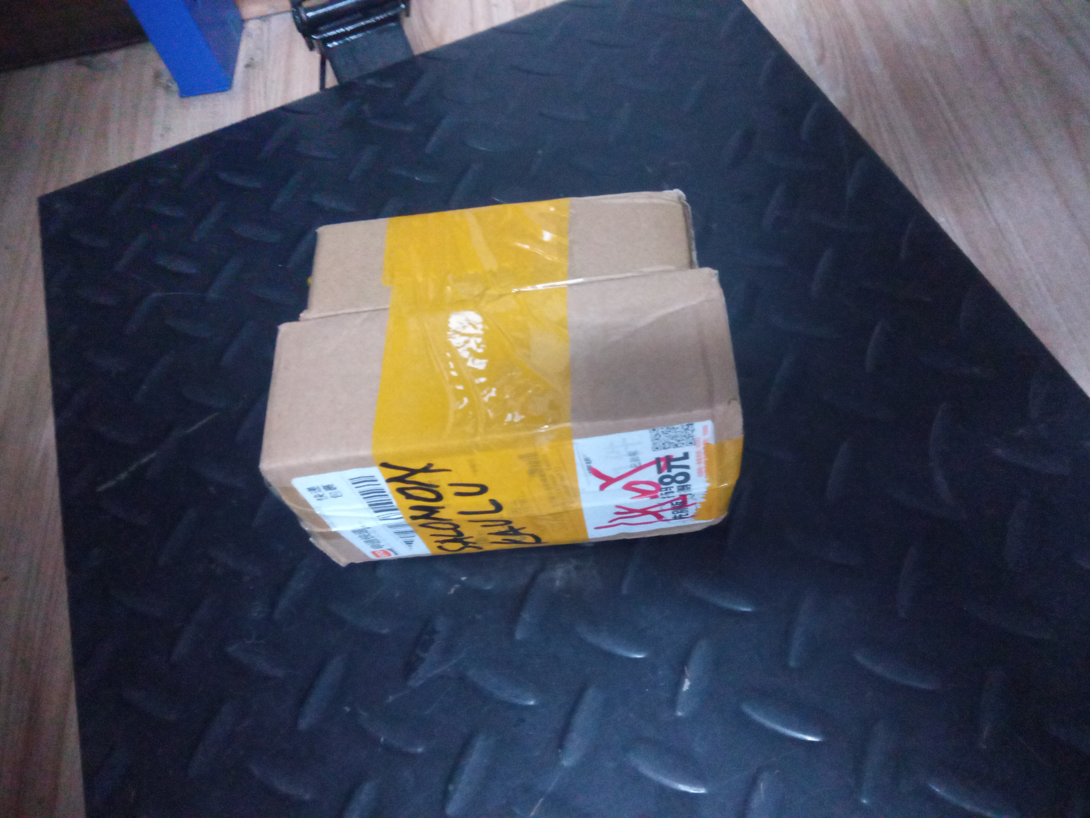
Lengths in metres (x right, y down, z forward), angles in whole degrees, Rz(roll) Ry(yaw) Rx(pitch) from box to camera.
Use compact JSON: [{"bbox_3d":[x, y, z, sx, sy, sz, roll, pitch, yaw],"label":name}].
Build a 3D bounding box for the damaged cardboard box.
[{"bbox_3d":[-0.013,-0.011,0.335,0.150,0.087,0.098,-6,58,2],"label":"damaged cardboard box"}]

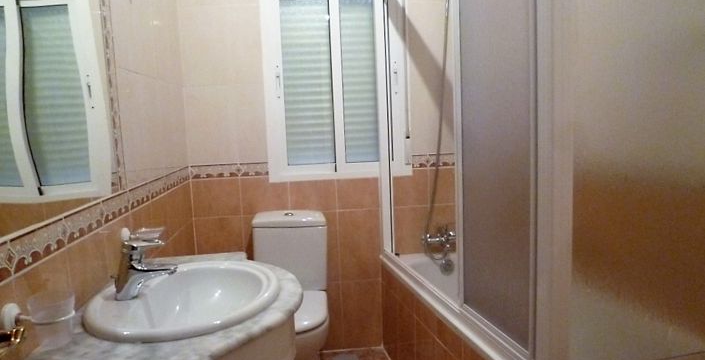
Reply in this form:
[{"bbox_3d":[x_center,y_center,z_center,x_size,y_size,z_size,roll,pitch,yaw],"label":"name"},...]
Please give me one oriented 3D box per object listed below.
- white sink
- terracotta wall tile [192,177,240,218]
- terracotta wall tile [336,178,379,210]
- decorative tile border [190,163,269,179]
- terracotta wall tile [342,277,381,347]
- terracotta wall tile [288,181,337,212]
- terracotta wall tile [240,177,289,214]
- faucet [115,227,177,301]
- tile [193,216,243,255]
[{"bbox_3d":[-0.397,0.346,1.198,0.450,0.180,0.570,-3,6,-8],"label":"white sink"},{"bbox_3d":[-0.688,0.092,2.479,0.250,0.205,0.012,-3,6,-10],"label":"terracotta wall tile"},{"bbox_3d":[0.039,0.065,2.604,0.240,0.180,0.012,-3,6,-10],"label":"terracotta wall tile"},{"bbox_3d":[-0.619,-0.045,2.477,0.400,0.064,0.012,-3,6,-10],"label":"decorative tile border"},{"bbox_3d":[0.057,0.736,2.675,0.220,0.385,0.012,-3,6,-10],"label":"terracotta wall tile"},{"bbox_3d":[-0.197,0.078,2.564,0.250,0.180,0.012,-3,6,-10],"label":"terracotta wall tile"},{"bbox_3d":[-0.443,0.079,2.521,0.250,0.205,0.012,-3,6,-10],"label":"terracotta wall tile"},{"bbox_3d":[-0.476,0.197,1.117,0.145,0.150,0.050,-3,6,-8],"label":"faucet"},{"bbox_3d":[-0.677,0.375,2.510,0.250,0.363,0.012,-3,6,-10],"label":"tile"}]

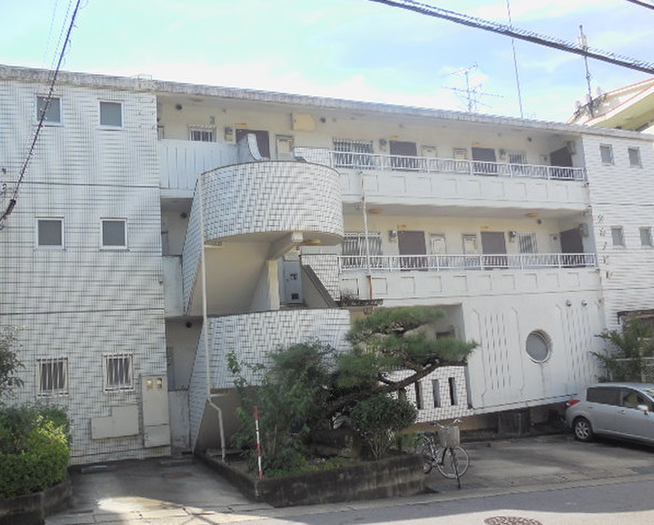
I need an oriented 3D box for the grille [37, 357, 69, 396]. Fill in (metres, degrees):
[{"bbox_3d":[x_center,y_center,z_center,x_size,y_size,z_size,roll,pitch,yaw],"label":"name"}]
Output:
[{"bbox_3d":[-5.390,2.265,13.521,0.570,0.755,0.100,-1,-7,-26],"label":"grille"}]

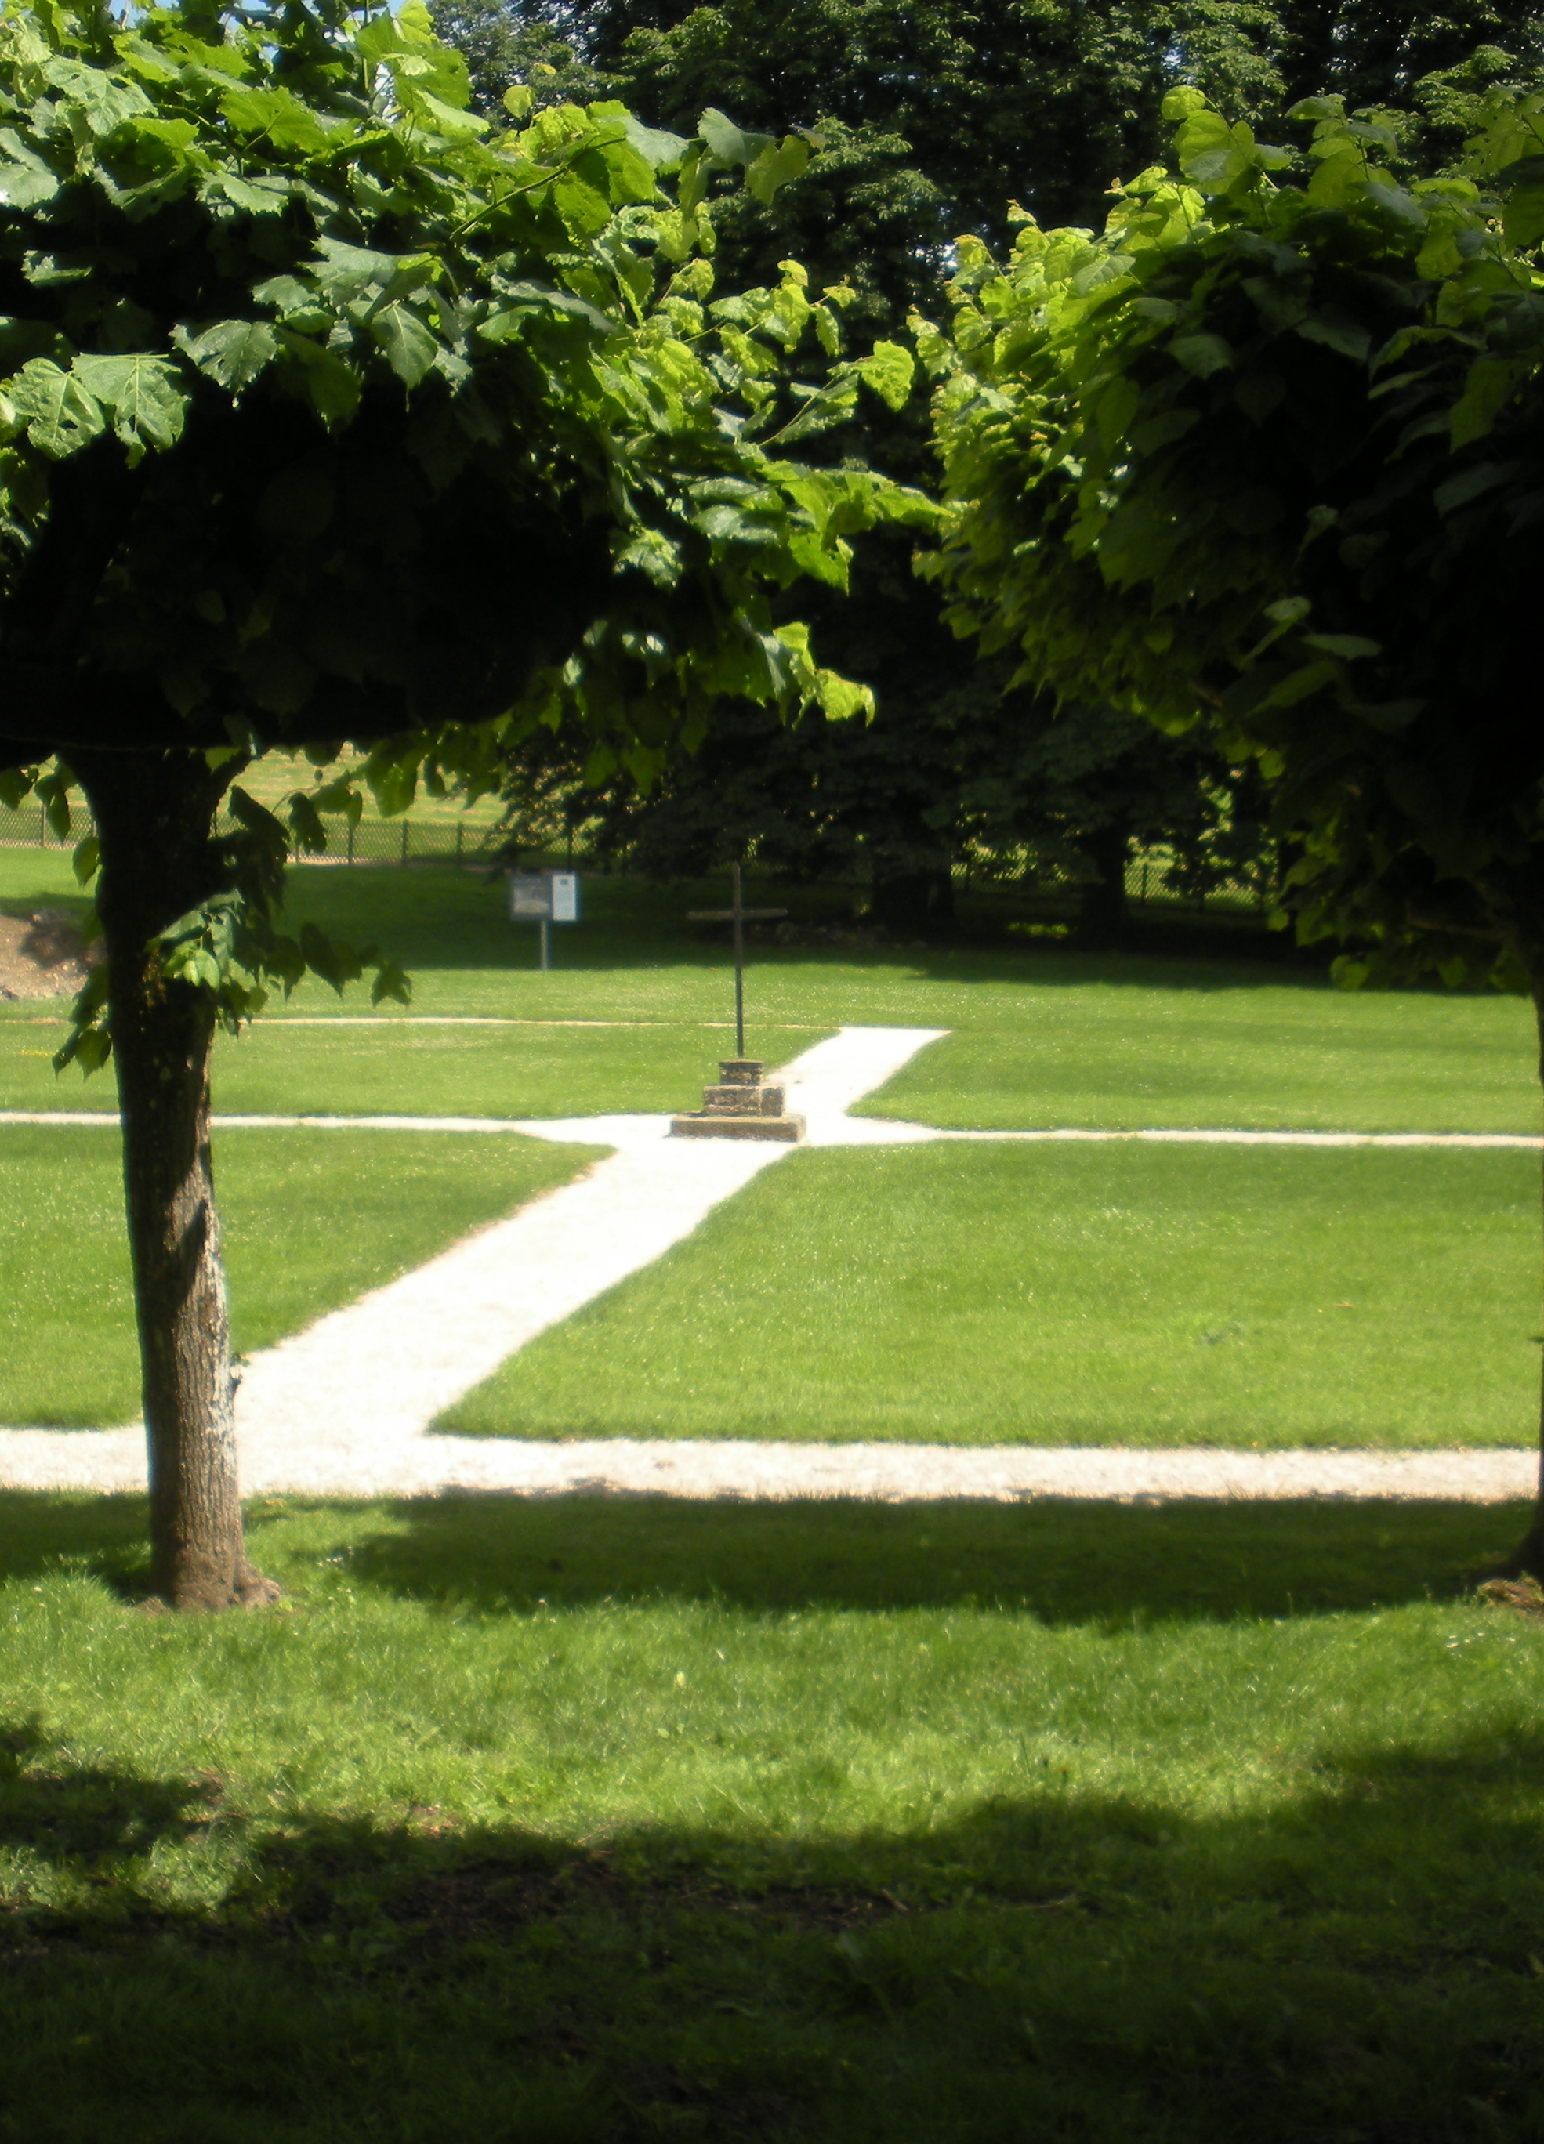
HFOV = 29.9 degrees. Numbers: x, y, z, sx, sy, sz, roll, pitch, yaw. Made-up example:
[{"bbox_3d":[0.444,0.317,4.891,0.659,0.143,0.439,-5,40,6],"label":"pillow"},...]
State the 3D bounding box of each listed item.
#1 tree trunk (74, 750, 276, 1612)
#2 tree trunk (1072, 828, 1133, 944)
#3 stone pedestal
[{"bbox_3d":[-1.607,0.287,7.674,0.460,2.240,0.400,0,5,0],"label":"tree trunk"},{"bbox_3d":[5.481,-3.064,47.845,0.900,1.950,0.850,0,5,0],"label":"tree trunk"},{"bbox_3d":[-0.247,0.179,20.590,0.880,0.520,0.880,1,5,9],"label":"stone pedestal"}]

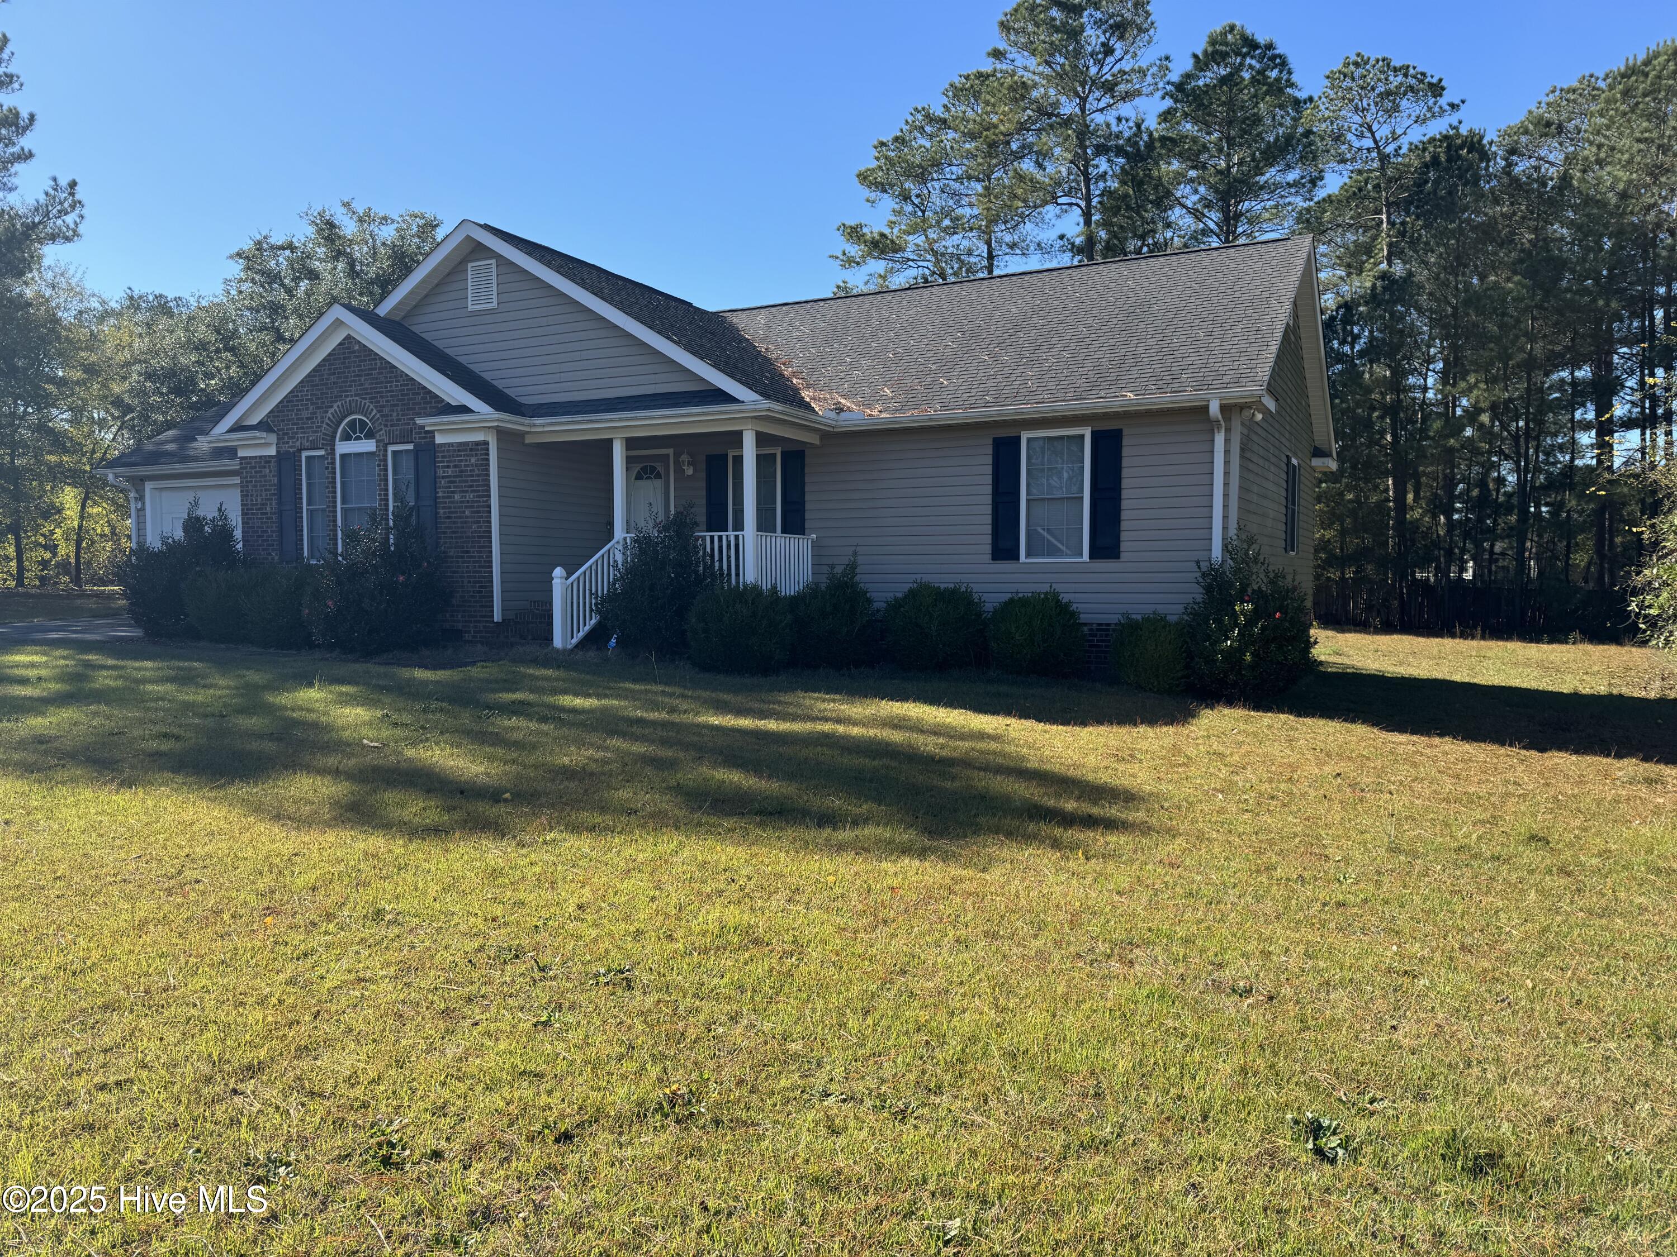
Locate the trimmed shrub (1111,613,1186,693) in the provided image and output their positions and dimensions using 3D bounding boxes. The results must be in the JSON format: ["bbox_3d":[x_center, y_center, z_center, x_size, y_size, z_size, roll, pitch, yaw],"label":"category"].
[{"bbox_3d":[3.431,0.258,12.793,0.862,0.847,0.862,1,3,27],"label":"trimmed shrub"}]

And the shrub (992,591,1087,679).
[{"bbox_3d":[2.306,0.035,13.462,1.085,0.994,1.085,1,3,27],"label":"shrub"}]

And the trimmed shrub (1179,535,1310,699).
[{"bbox_3d":[4.332,-0.164,12.321,1.374,1.737,1.374,1,3,27],"label":"trimmed shrub"}]

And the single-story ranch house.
[{"bbox_3d":[-2.967,-2.957,21.226,21.330,6.080,12.750,1,3,27],"label":"single-story ranch house"}]

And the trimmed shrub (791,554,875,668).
[{"bbox_3d":[-0.118,-0.231,13.999,1.113,1.381,1.113,0,2,0],"label":"trimmed shrub"}]

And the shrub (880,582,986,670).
[{"bbox_3d":[1.153,-0.051,13.927,1.230,1.042,1.230,0,2,0],"label":"shrub"}]

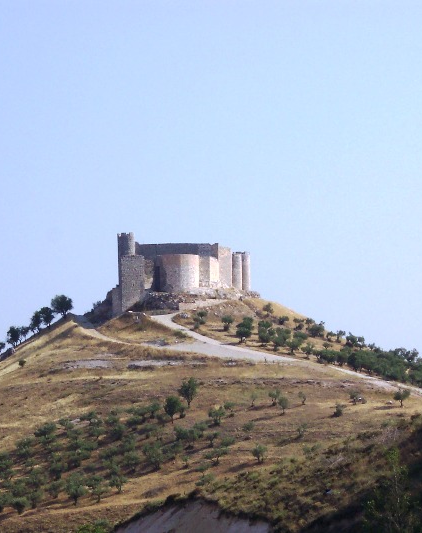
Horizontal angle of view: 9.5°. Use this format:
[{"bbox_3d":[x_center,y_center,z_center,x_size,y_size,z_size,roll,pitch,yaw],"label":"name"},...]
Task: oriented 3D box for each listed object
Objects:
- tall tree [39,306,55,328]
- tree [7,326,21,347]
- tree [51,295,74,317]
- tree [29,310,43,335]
[{"bbox_3d":[-33.468,10.523,520.000,3.080,4.209,3.080,0,-4,0],"label":"tall tree"},{"bbox_3d":[-40.346,14.373,520.000,2.875,4.106,2.875,0,-4,0],"label":"tree"},{"bbox_3d":[-36.940,9.950,630.000,5.470,5.730,5.310,0,-4,0],"label":"tree"},{"bbox_3d":[-35.726,11.498,520.000,2.669,4.517,2.669,0,-4,0],"label":"tree"}]

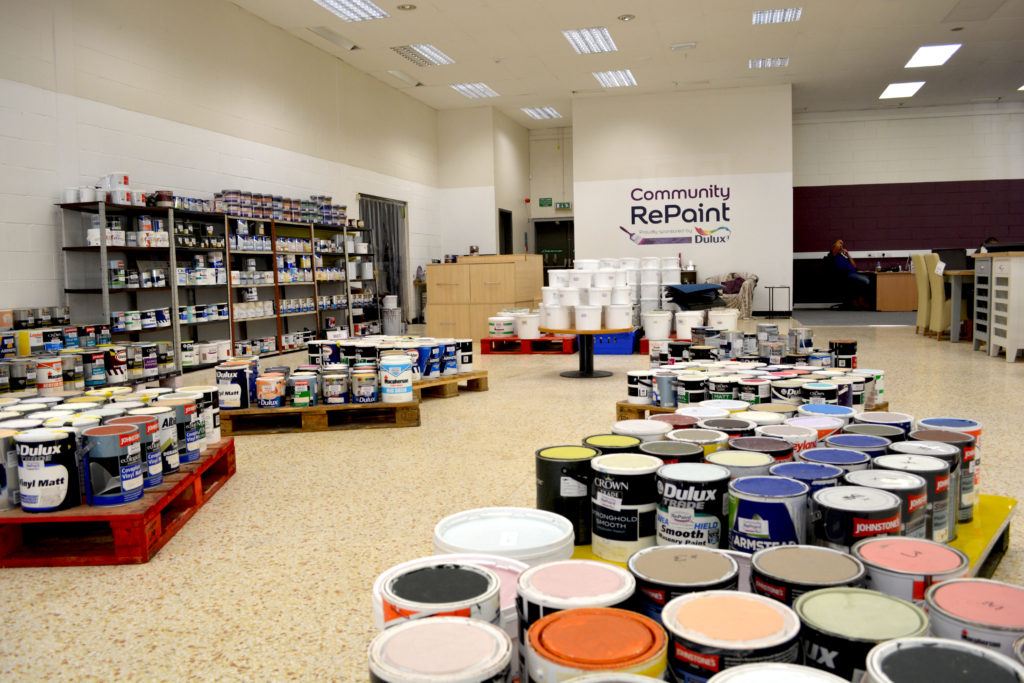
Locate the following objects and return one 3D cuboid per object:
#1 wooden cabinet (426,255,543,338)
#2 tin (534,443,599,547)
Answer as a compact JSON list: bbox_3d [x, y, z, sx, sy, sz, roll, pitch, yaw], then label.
[{"bbox_3d":[-0.344,-0.598,10.387,1.252,1.125,1.067,1,6,21],"label":"wooden cabinet"},{"bbox_3d":[0.160,0.426,2.146,0.185,0.233,0.185,0,6,7],"label":"tin"}]

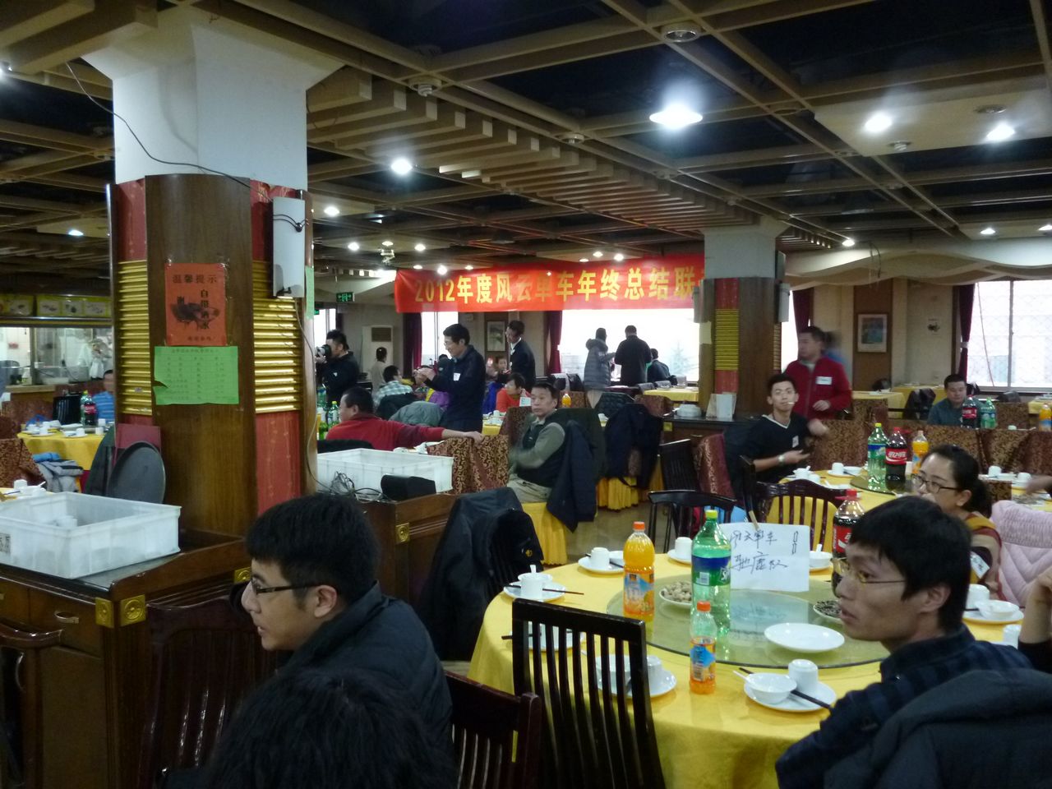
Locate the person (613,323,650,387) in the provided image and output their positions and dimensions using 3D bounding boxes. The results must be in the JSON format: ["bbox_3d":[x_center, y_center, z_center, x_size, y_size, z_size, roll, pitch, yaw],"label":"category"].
[{"bbox_3d":[1.650,-0.191,13.317,0.560,1.765,0.380,0,4,-6],"label":"person"}]

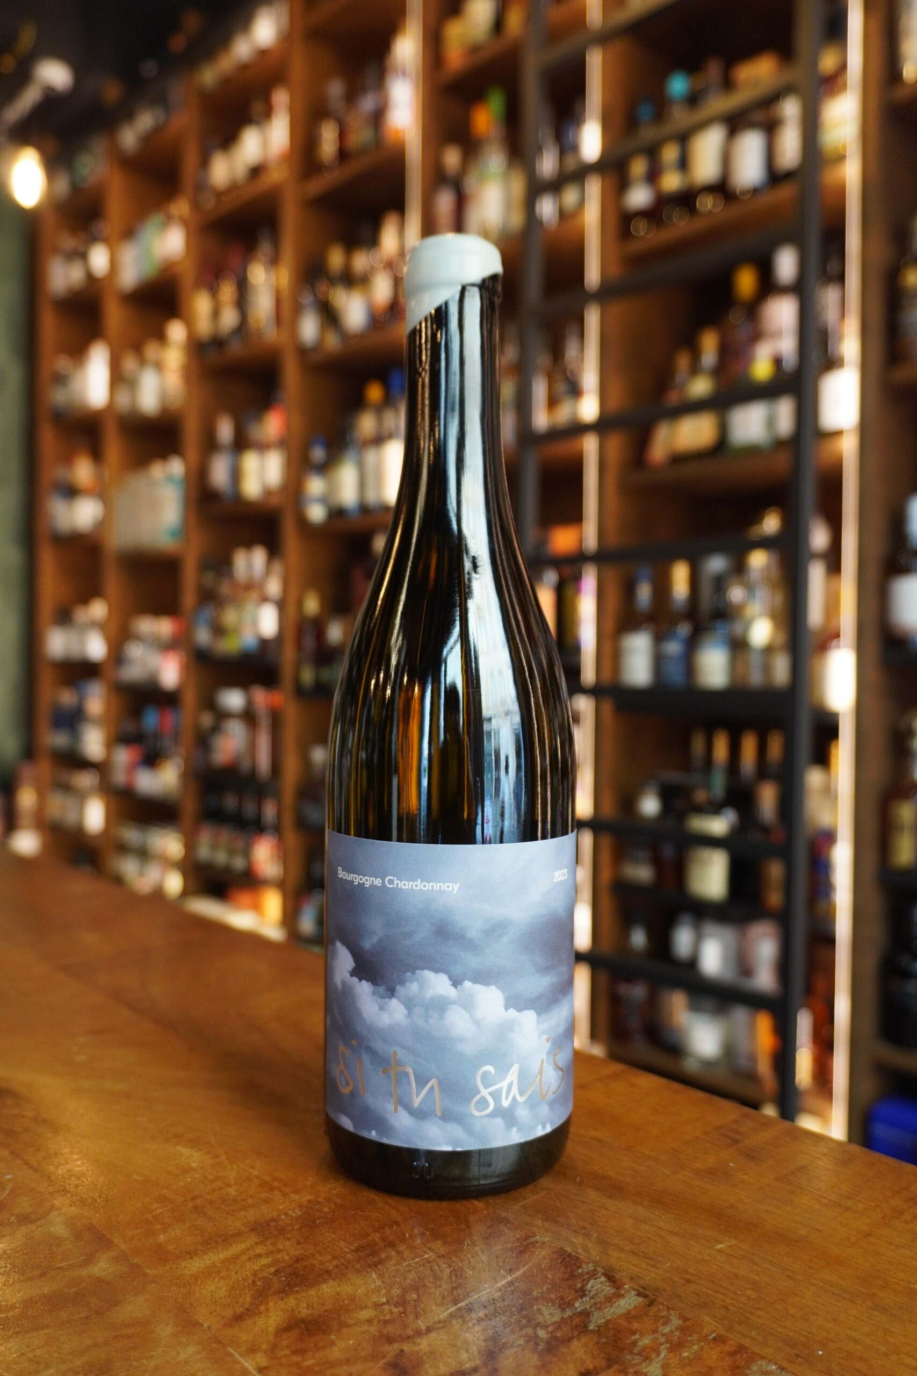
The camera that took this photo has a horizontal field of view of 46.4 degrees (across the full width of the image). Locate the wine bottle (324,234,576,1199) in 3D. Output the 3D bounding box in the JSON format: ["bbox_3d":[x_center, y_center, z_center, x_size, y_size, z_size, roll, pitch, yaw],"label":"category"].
[{"bbox_3d":[-0.002,0.004,0.355,0.083,0.297,0.083,0,1,0],"label":"wine bottle"}]

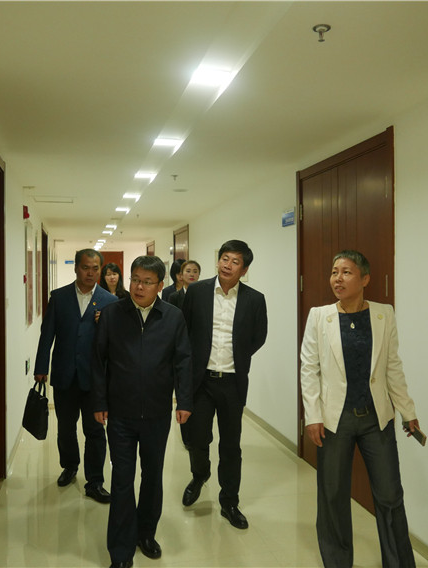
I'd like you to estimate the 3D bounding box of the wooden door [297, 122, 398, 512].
[{"bbox_3d":[0.915,0.268,4.078,0.100,2.400,1.503,0,0,-14],"label":"wooden door"}]

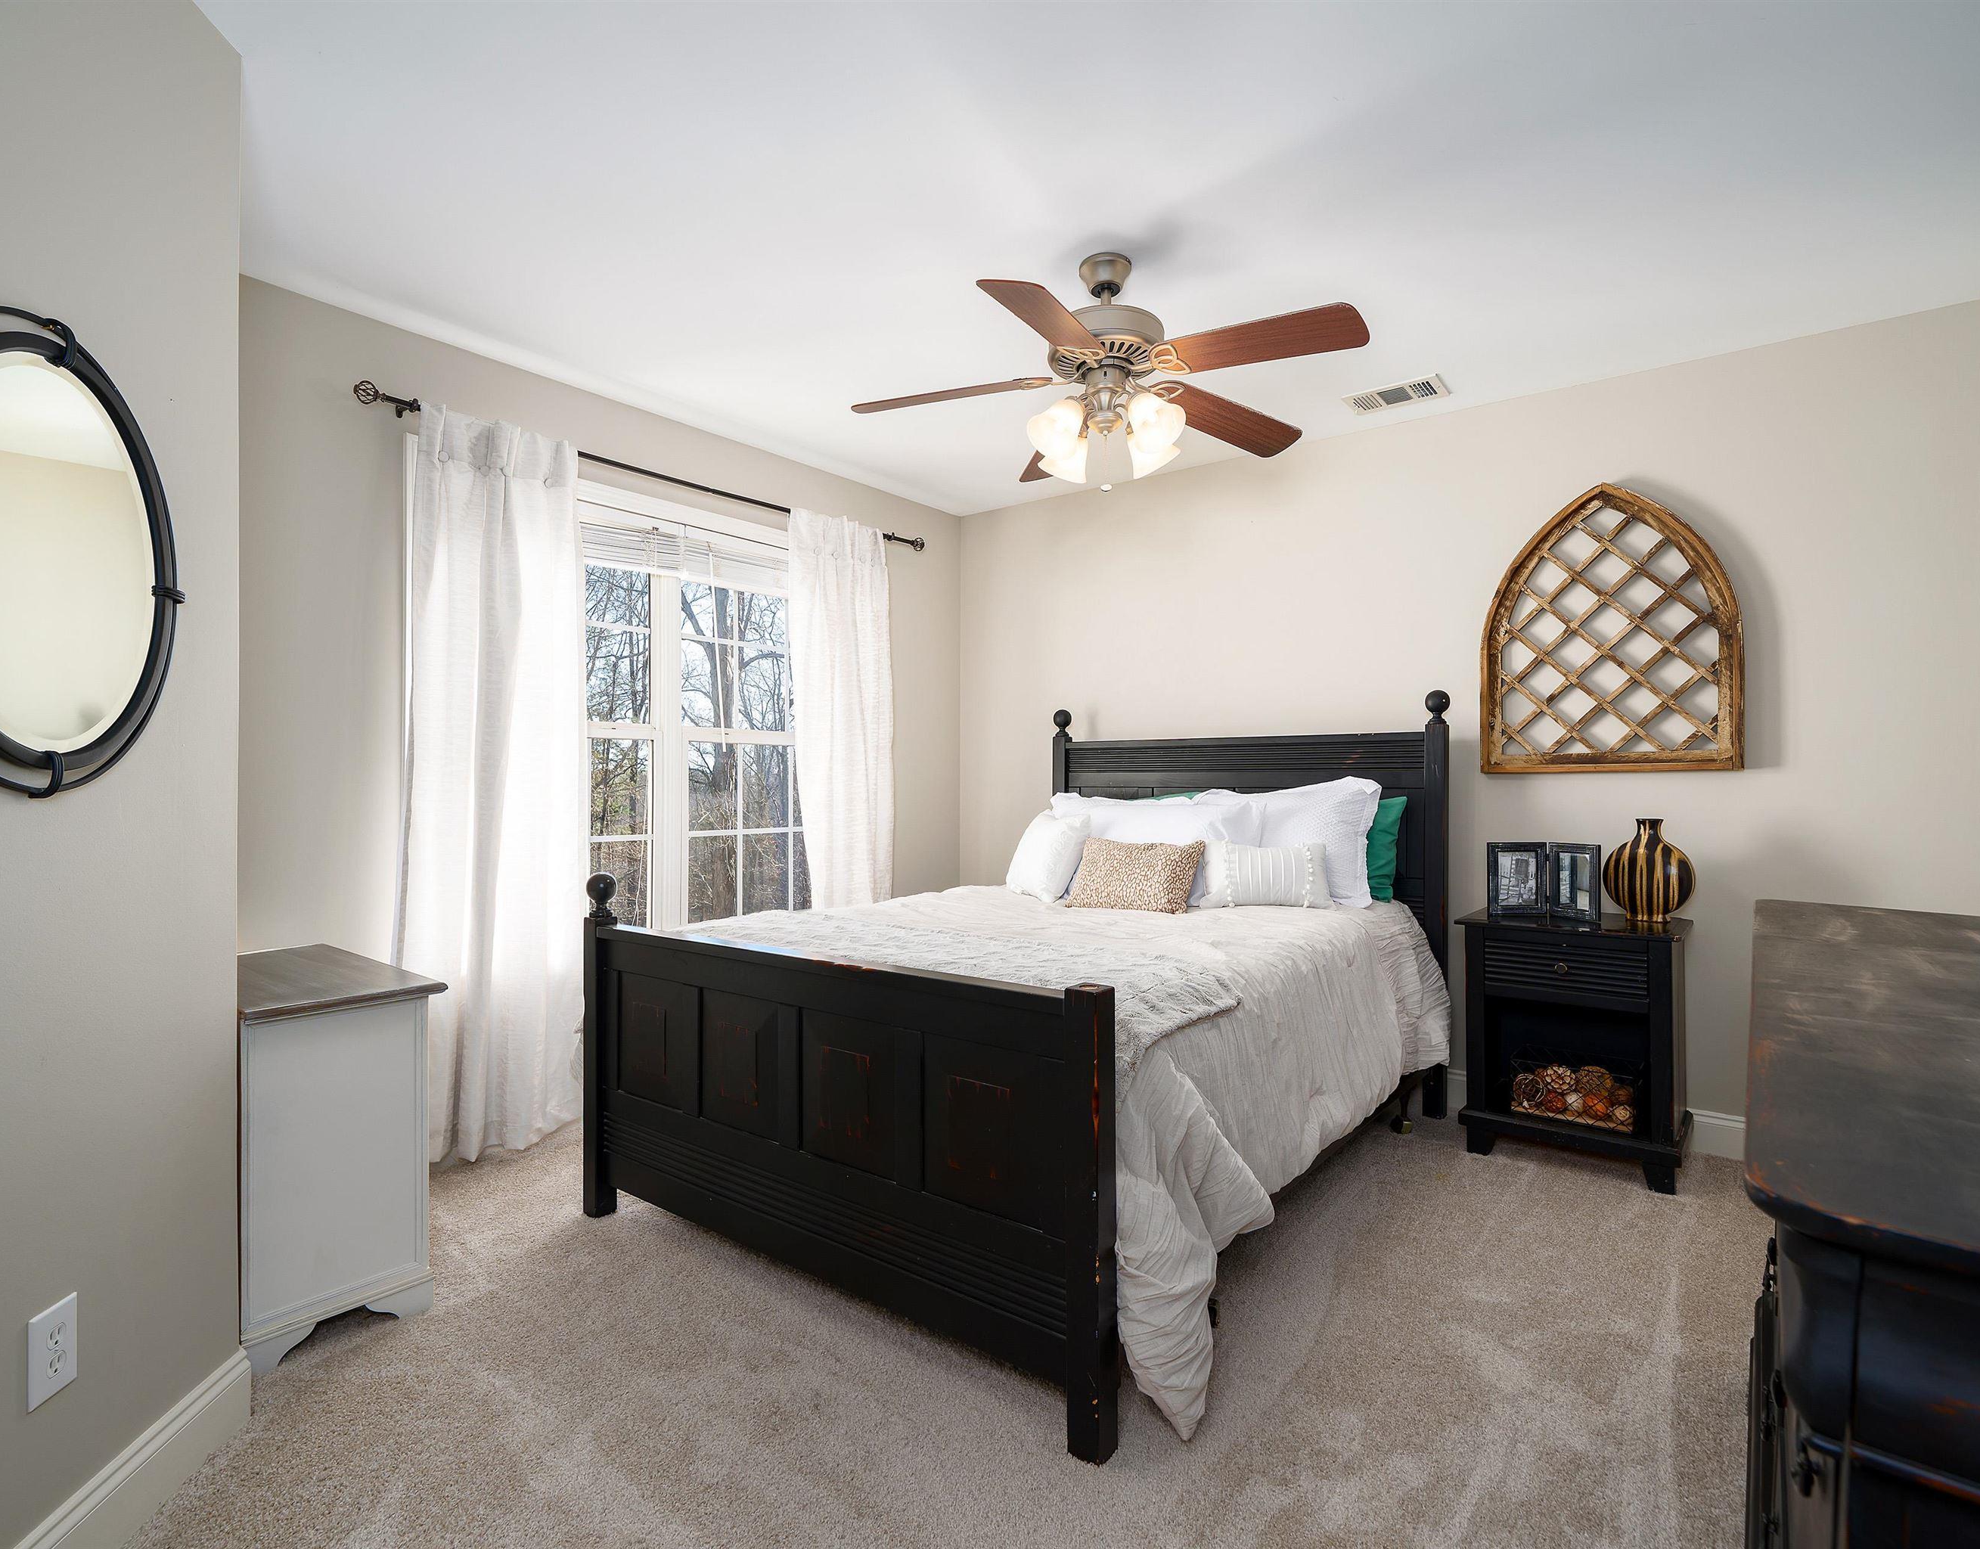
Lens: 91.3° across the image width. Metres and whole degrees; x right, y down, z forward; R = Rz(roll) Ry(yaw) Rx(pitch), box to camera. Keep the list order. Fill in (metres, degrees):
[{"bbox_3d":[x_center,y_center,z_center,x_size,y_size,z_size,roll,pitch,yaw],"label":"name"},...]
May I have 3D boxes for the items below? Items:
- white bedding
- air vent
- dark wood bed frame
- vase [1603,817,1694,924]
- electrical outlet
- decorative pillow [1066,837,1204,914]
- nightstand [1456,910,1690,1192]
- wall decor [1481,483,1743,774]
[{"bbox_3d":[0.215,0.752,2.949,1.820,0.700,2.020,0,0,39],"label":"white bedding"},{"bbox_3d":[1.367,-1.264,3.252,0.297,0.012,0.197,0,0,37],"label":"air vent"},{"bbox_3d":[0.242,0.444,2.953,1.600,1.450,2.180,0,0,39],"label":"dark wood bed frame"},{"bbox_3d":[1.985,0.293,2.913,0.225,0.310,0.225,0,0,37],"label":"vase"},{"bbox_3d":[-1.302,0.805,1.351,0.008,0.123,0.080,0,0,-8],"label":"electrical outlet"},{"bbox_3d":[0.468,0.320,3.127,0.420,0.270,0.130,0,-32,32],"label":"decorative pillow"},{"bbox_3d":[1.780,0.811,2.965,0.575,0.718,0.385,0,0,37],"label":"nightstand"},{"bbox_3d":[1.966,-0.466,3.099,0.700,0.920,0.065,0,0,37],"label":"wall decor"}]

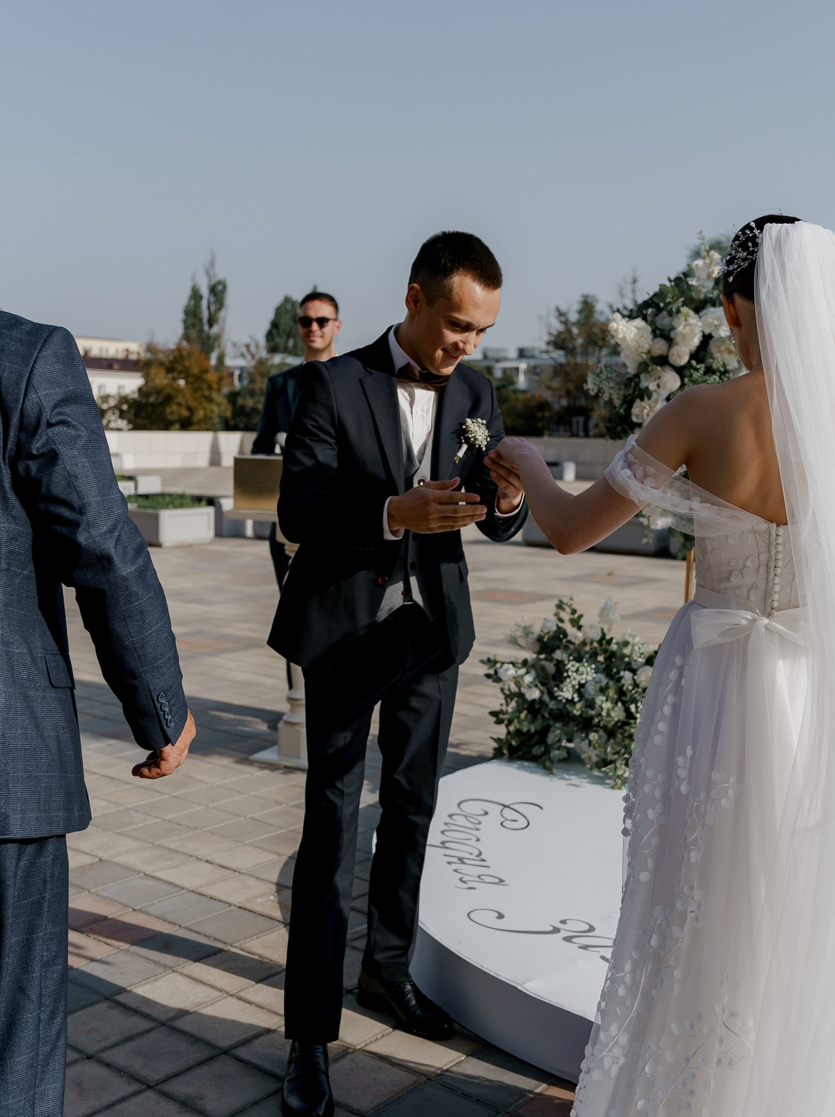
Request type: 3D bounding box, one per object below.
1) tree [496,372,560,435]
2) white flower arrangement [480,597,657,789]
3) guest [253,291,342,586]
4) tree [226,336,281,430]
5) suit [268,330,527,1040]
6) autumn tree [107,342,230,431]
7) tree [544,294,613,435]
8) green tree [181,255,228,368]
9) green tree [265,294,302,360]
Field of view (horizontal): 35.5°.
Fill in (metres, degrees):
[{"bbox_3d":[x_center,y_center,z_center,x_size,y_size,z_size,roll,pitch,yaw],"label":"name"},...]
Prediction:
[{"bbox_3d":[3.943,-5.298,50.000,3.000,3.689,2.800,1,6,0],"label":"tree"},{"bbox_3d":[0.563,0.441,4.650,0.700,0.604,0.580,6,7,39],"label":"white flower arrangement"},{"bbox_3d":[-0.410,-0.125,5.400,0.560,1.860,0.420,3,6,15],"label":"guest"},{"bbox_3d":[-7.878,-7.690,62.000,3.200,5.689,3.200,1,6,0],"label":"tree"},{"bbox_3d":[-0.049,0.282,2.780,0.550,1.490,0.460,-3,7,-35],"label":"suit"},{"bbox_3d":[-11.482,-7.336,60.000,5.600,5.237,5.000,1,6,0],"label":"autumn tree"},{"bbox_3d":[6.989,-7.526,55.000,3.600,7.270,3.600,1,6,0],"label":"tree"},{"bbox_3d":[-17.956,-17.677,110.000,4.200,15.908,4.000,1,6,0],"label":"green tree"},{"bbox_3d":[-10.442,-16.061,110.000,5.000,12.971,5.000,1,6,0],"label":"green tree"}]

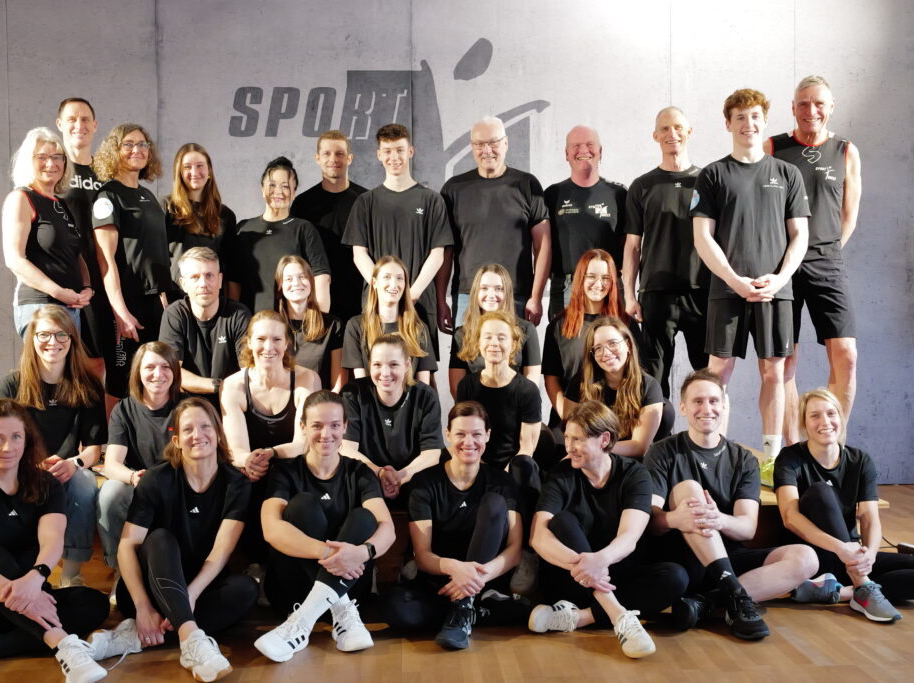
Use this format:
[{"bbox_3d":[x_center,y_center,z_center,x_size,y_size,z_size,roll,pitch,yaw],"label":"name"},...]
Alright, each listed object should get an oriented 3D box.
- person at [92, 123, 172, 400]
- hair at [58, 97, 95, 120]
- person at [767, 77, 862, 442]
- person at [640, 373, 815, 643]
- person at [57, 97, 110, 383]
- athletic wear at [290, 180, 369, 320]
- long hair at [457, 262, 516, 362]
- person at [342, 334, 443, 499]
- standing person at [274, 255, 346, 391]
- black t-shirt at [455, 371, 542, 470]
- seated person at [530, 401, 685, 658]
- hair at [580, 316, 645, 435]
[{"bbox_3d":[-1.514,-0.178,4.646,0.450,1.667,0.340,-2,3,-40],"label":"person"},{"bbox_3d":[-1.781,-1.077,4.660,0.170,0.150,0.200,-1,2,-22],"label":"hair"},{"bbox_3d":[1.682,-0.292,4.643,0.500,1.870,0.330,0,2,12],"label":"person"},{"bbox_3d":[1.005,0.550,3.743,0.620,0.879,0.740,0,2,6],"label":"person"},{"bbox_3d":[-1.751,-0.241,4.654,0.500,1.770,0.290,-1,2,-25],"label":"person"},{"bbox_3d":[-0.625,-0.454,5.080,0.490,0.724,0.280,-1,2,-6],"label":"athletic wear"},{"bbox_3d":[0.133,-0.126,4.498,0.260,0.461,0.260,0,2,2],"label":"long hair"},{"bbox_3d":[-0.268,0.484,4.080,0.500,1.031,0.740,0,2,-5],"label":"person"},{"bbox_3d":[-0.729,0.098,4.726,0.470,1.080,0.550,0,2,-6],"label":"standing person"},{"bbox_3d":[0.174,0.353,4.180,0.380,0.460,0.260,0,2,2],"label":"black t-shirt"},{"bbox_3d":[0.540,0.654,3.695,0.550,0.830,0.620,0,2,1],"label":"seated person"},{"bbox_3d":[0.625,0.137,4.000,0.270,0.474,0.270,0,2,13],"label":"hair"}]

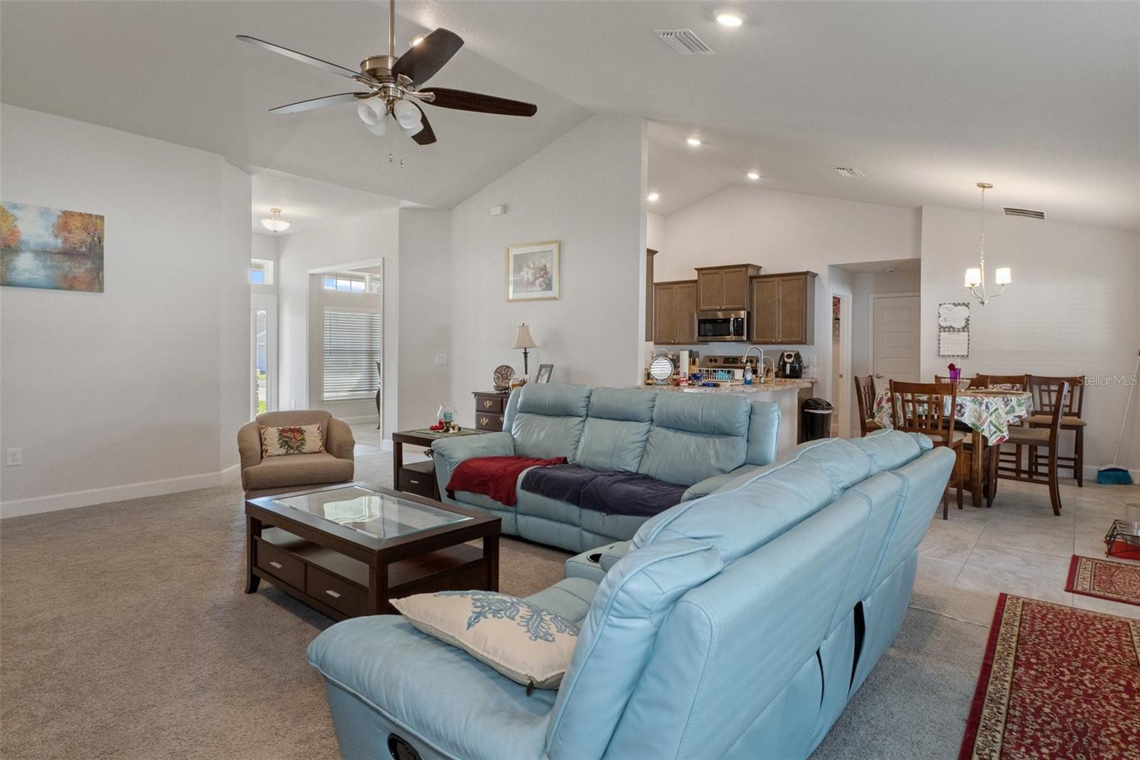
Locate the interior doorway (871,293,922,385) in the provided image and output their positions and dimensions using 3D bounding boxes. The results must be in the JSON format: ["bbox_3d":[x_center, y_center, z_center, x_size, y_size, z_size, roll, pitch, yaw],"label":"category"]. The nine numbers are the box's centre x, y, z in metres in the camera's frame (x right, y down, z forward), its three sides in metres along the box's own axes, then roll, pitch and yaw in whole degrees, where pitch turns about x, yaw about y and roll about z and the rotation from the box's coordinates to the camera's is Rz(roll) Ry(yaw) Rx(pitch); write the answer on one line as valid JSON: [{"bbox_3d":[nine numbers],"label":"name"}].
[{"bbox_3d":[4.629,-0.145,8.527,0.740,2.110,0.130,2,3,40],"label":"interior doorway"}]

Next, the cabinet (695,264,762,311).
[{"bbox_3d":[2.300,-1.296,8.710,0.810,0.625,0.460,2,3,40],"label":"cabinet"}]

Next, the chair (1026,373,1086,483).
[{"bbox_3d":[4.874,0.471,6.049,0.460,1.050,0.530,2,2,39],"label":"chair"}]

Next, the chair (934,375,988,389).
[{"bbox_3d":[3.736,0.485,5.828,0.450,1.030,0.520,2,3,40],"label":"chair"}]

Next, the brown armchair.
[{"bbox_3d":[-2.011,0.613,4.423,0.780,0.740,0.780,0,2,-26],"label":"brown armchair"}]

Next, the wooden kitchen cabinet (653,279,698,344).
[{"bbox_3d":[1.740,-1.037,9.321,0.780,0.960,0.350,2,2,39],"label":"wooden kitchen cabinet"}]

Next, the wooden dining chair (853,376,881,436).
[{"bbox_3d":[2.892,0.489,5.436,0.520,1.030,0.450,2,3,40],"label":"wooden dining chair"}]

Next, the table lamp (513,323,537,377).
[{"bbox_3d":[-0.471,-0.216,6.229,0.260,0.740,0.260,1,2,0],"label":"table lamp"}]

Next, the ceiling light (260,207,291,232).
[{"bbox_3d":[-3.575,-1.934,7.300,0.360,0.310,0.360,2,3,40],"label":"ceiling light"}]

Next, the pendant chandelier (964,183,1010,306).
[{"bbox_3d":[3.740,-1.227,5.421,0.380,1.110,0.390,2,2,39],"label":"pendant chandelier"}]

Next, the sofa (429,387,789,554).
[{"bbox_3d":[0.154,0.552,4.117,2.220,1.000,0.990,2,2,39],"label":"sofa"}]

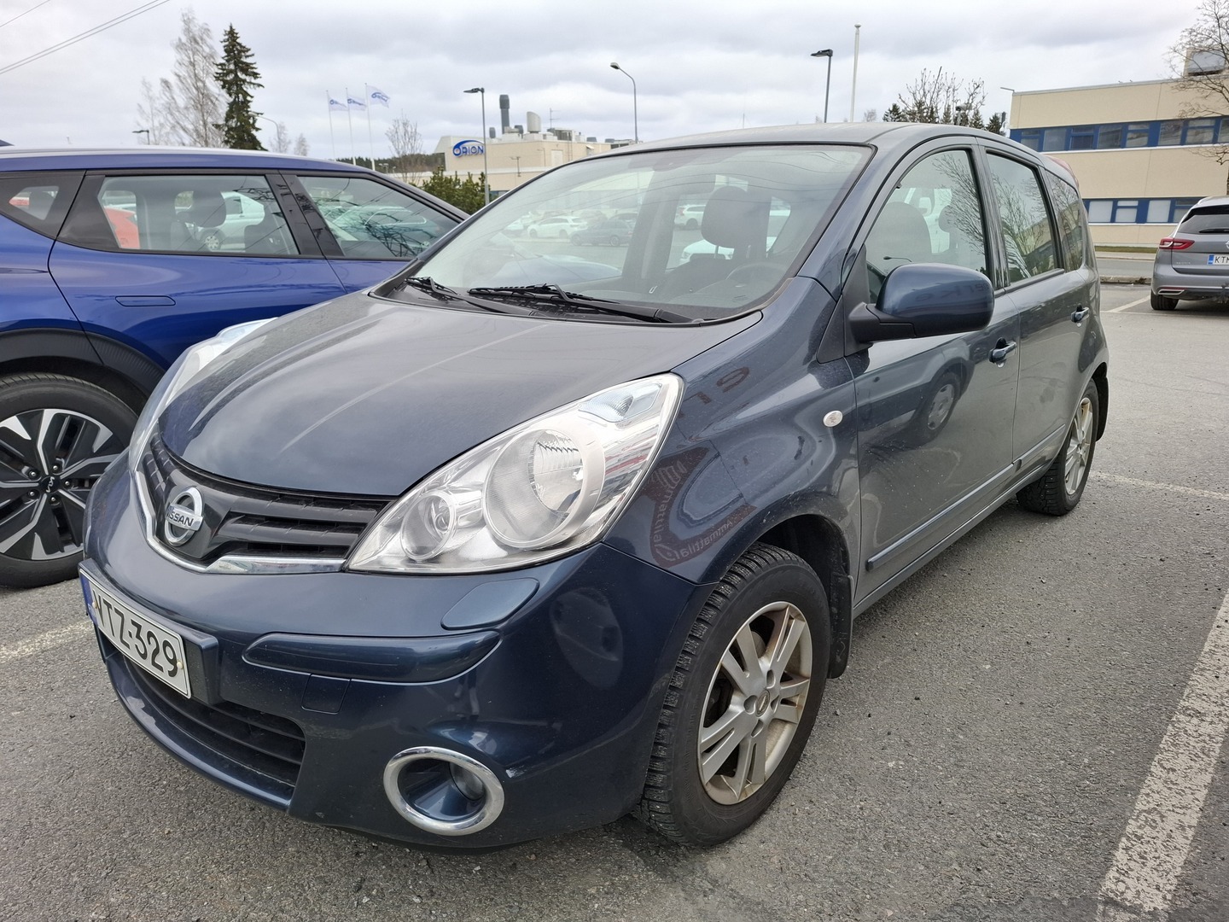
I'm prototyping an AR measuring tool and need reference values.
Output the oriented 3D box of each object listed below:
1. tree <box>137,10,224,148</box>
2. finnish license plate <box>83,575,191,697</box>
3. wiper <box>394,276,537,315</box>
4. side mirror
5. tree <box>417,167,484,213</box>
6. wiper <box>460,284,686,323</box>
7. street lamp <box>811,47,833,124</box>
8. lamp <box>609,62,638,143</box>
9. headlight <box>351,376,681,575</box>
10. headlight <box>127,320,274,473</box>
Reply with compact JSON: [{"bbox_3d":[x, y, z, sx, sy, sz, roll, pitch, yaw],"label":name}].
[{"bbox_3d":[-29.231,-22.660,57.476,7.200,16.204,6.800,-8,17,-24],"label":"tree"},{"bbox_3d":[-0.869,0.302,1.473,0.442,0.118,0.012,12,20,39],"label":"finnish license plate"},{"bbox_3d":[-0.381,-0.446,2.226,0.680,0.080,0.100,17,23,41],"label":"wiper"},{"bbox_3d":[0.674,-0.347,1.776,0.230,0.170,0.190,12,20,40],"label":"side mirror"},{"bbox_3d":[-7.035,-10.677,35.793,3.500,4.036,3.200,-4,16,-10],"label":"tree"},{"bbox_3d":[-0.125,-0.392,1.994,0.800,0.075,0.090,17,23,41],"label":"wiper"},{"bbox_3d":[6.522,-9.720,26.620,0.800,6.680,0.250,5,16,19],"label":"street lamp"},{"bbox_3d":[0.459,-15.835,43.344,1.550,9.688,0.300,0,16,2],"label":"lamp"},{"bbox_3d":[-0.144,0.016,1.348,0.409,0.290,0.474,8,18,28],"label":"headlight"},{"bbox_3d":[-1.032,-0.179,2.102,0.474,0.290,0.409,-12,19,-35],"label":"headlight"}]

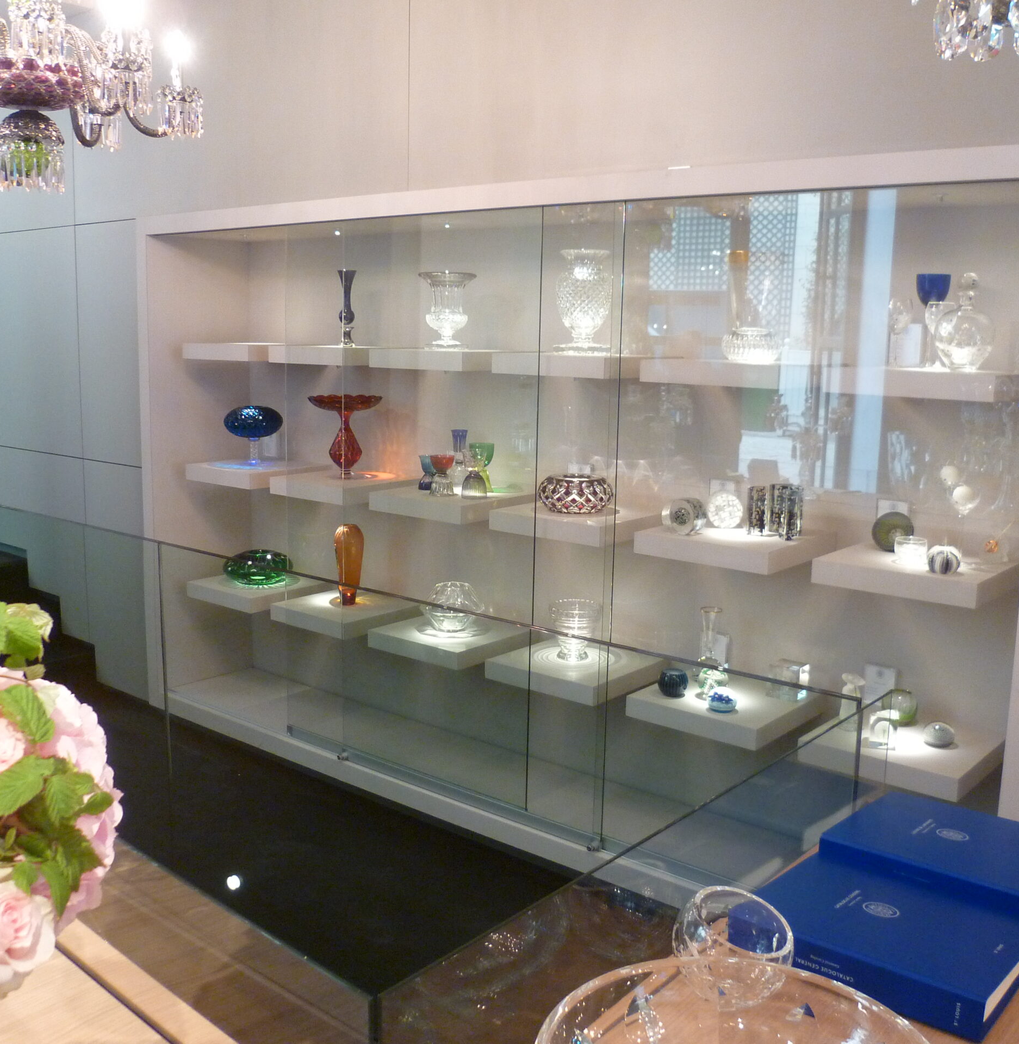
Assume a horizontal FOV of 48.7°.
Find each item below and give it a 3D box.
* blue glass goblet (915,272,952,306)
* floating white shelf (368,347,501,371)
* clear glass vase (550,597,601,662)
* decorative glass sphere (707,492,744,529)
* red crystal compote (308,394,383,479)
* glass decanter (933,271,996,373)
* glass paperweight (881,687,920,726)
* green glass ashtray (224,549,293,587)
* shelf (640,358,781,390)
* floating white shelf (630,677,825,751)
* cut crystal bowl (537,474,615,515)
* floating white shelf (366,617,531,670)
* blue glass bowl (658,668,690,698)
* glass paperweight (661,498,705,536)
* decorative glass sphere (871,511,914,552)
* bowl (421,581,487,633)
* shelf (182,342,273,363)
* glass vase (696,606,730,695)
[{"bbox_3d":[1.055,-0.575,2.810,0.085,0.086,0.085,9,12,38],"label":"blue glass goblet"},{"bbox_3d":[-0.164,-0.554,3.863,0.415,0.059,0.457,9,12,38],"label":"floating white shelf"},{"bbox_3d":[0.216,0.357,3.685,0.162,0.174,0.162,1,9,0],"label":"clear glass vase"},{"bbox_3d":[0.631,-0.033,3.278,0.106,0.106,0.106,1,9,0],"label":"decorative glass sphere"},{"bbox_3d":[-0.618,-0.322,4.238,0.275,0.301,0.275,1,9,0],"label":"red crystal compote"},{"bbox_3d":[1.138,-0.497,2.807,0.151,0.236,0.151,9,12,38],"label":"glass decanter"},{"bbox_3d":[1.061,0.503,3.057,0.102,0.102,0.102,9,12,38],"label":"glass paperweight"},{"bbox_3d":[-1.002,0.180,4.495,0.271,0.125,0.271,1,9,0],"label":"green glass ashtray"},{"bbox_3d":[0.649,-0.414,3.137,0.409,0.059,0.402,9,12,38],"label":"shelf"},{"bbox_3d":[0.627,0.535,3.295,0.409,0.059,0.402,9,12,38],"label":"floating white shelf"},{"bbox_3d":[0.206,-0.087,3.479,0.231,0.103,0.231,1,9,0],"label":"cut crystal bowl"},{"bbox_3d":[-0.187,0.410,4.023,0.415,0.059,0.457,9,12,38],"label":"floating white shelf"},{"bbox_3d":[0.467,0.460,3.202,0.086,0.069,0.086,1,9,0],"label":"blue glass bowl"},{"bbox_3d":[0.509,-0.025,3.242,0.118,0.111,0.118,9,12,38],"label":"glass paperweight"},{"bbox_3d":[1.025,0.023,2.992,0.112,0.107,0.048,9,12,38],"label":"decorative glass sphere"},{"bbox_3d":[-0.193,0.292,3.849,0.223,0.155,0.223,9,12,38],"label":"bowl"},{"bbox_3d":[-1.001,-0.671,4.443,0.409,0.059,0.402,9,12,38],"label":"shelf"},{"bbox_3d":[0.585,0.371,3.197,0.089,0.252,0.089,1,9,0],"label":"glass vase"}]

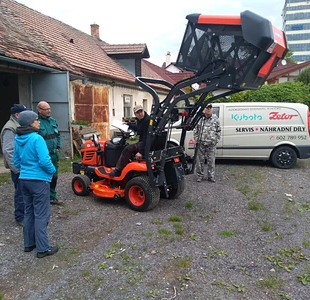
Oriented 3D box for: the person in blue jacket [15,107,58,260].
[{"bbox_3d":[-1.354,0.376,3.394,0.360,1.640,0.500,-8,10,-42],"label":"person in blue jacket"}]

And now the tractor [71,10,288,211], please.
[{"bbox_3d":[0.140,-0.451,5.003,3.700,2.820,1.250,4,9,36],"label":"tractor"}]

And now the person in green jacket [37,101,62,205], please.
[{"bbox_3d":[-1.859,0.065,5.299,0.340,1.780,0.500,5,9,38],"label":"person in green jacket"}]

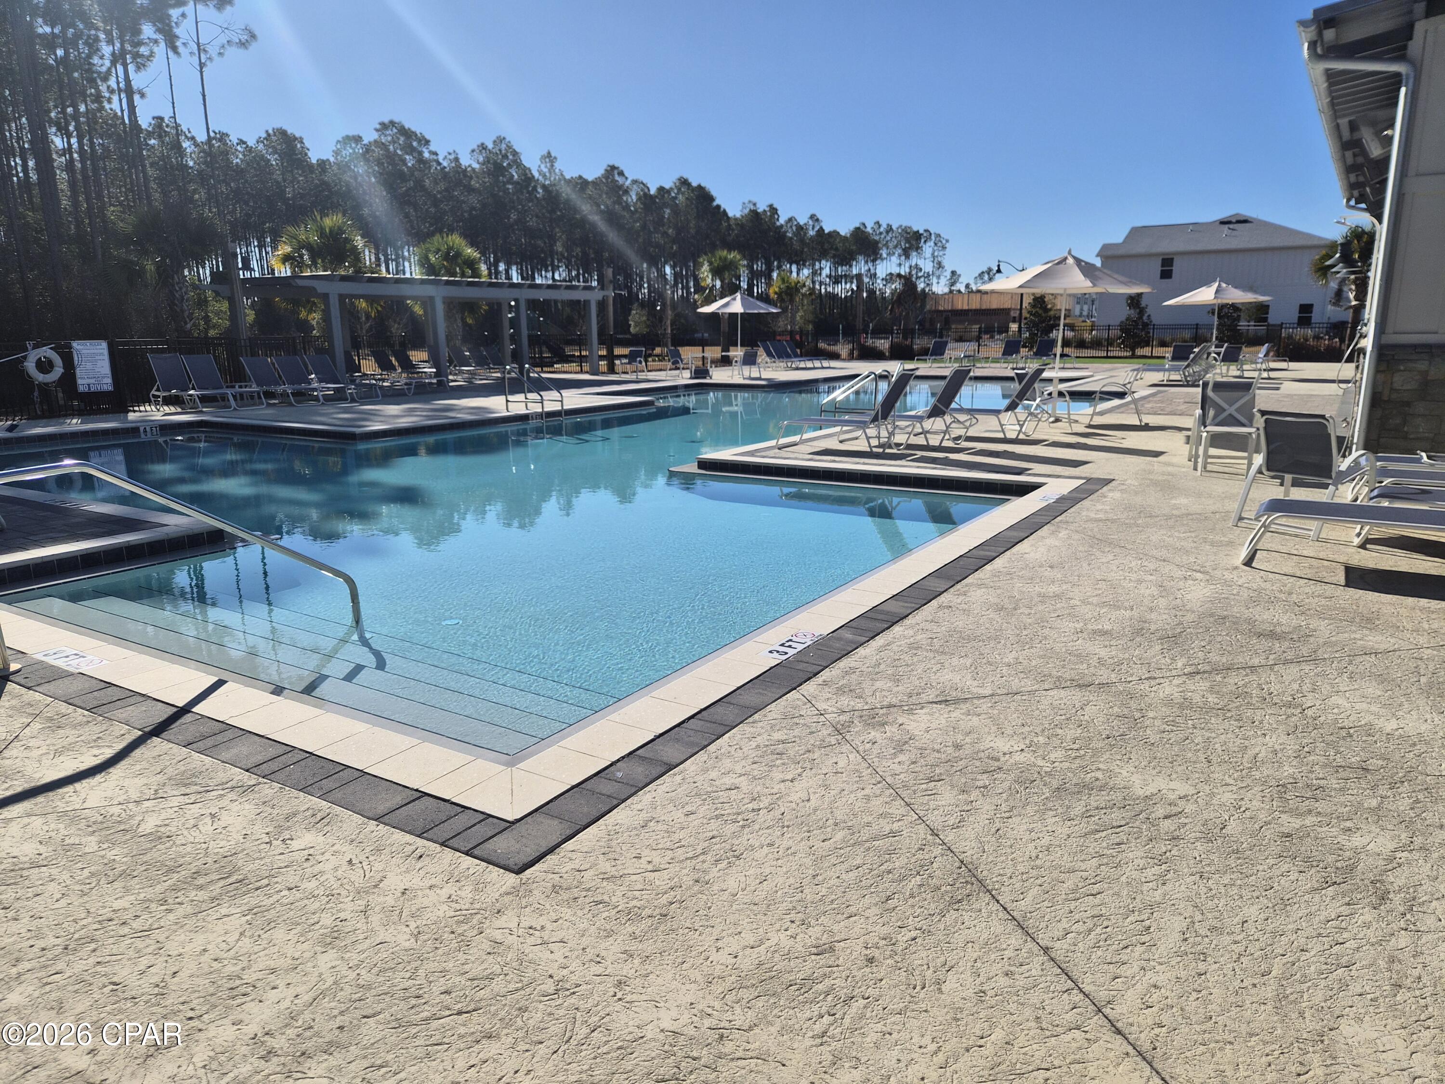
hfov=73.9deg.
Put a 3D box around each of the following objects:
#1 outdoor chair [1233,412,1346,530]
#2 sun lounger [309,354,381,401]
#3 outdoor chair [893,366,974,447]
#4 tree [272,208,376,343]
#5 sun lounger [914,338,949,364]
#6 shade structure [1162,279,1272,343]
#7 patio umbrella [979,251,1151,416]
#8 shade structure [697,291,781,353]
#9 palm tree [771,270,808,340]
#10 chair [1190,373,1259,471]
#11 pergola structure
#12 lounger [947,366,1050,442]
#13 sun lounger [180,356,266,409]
[{"bbox_3d":[4.217,-0.526,6.924,0.640,0.870,0.630,-7,14,-25],"label":"outdoor chair"},{"bbox_3d":[-9.145,-3.928,23.022,1.872,1.088,0.680,7,15,30],"label":"sun lounger"},{"bbox_3d":[2.603,-1.932,13.504,1.796,1.106,0.670,8,15,33],"label":"outdoor chair"},{"bbox_3d":[-12.095,-7.341,29.446,3.000,5.200,3.000,-1,12,0],"label":"tree"},{"bbox_3d":[8.397,-7.536,38.346,0.650,1.086,1.789,8,15,35],"label":"sun lounger"},{"bbox_3d":[12.972,-5.600,25.217,2.680,2.660,2.680,-1,12,0],"label":"shade structure"},{"bbox_3d":[5.913,-3.594,16.763,3.000,2.860,3.000,7,15,32],"label":"patio umbrella"},{"bbox_3d":[0.481,-6.765,31.615,2.700,2.680,2.700,-1,12,0],"label":"shade structure"},{"bbox_3d":[3.649,-12.469,52.554,2.400,4.612,2.400,-1,13,0],"label":"palm tree"},{"bbox_3d":[5.736,-1.343,11.036,0.640,0.970,0.730,5,14,23],"label":"chair"},{"bbox_3d":[-8.886,-6.415,29.613,4.700,3.200,11.300,8,15,36],"label":"pergola structure"},{"bbox_3d":[3.624,-1.979,13.428,1.640,0.970,0.660,7,15,32],"label":"lounger"},{"bbox_3d":[-10.847,-3.454,20.857,1.742,1.144,0.680,6,14,29],"label":"sun lounger"}]

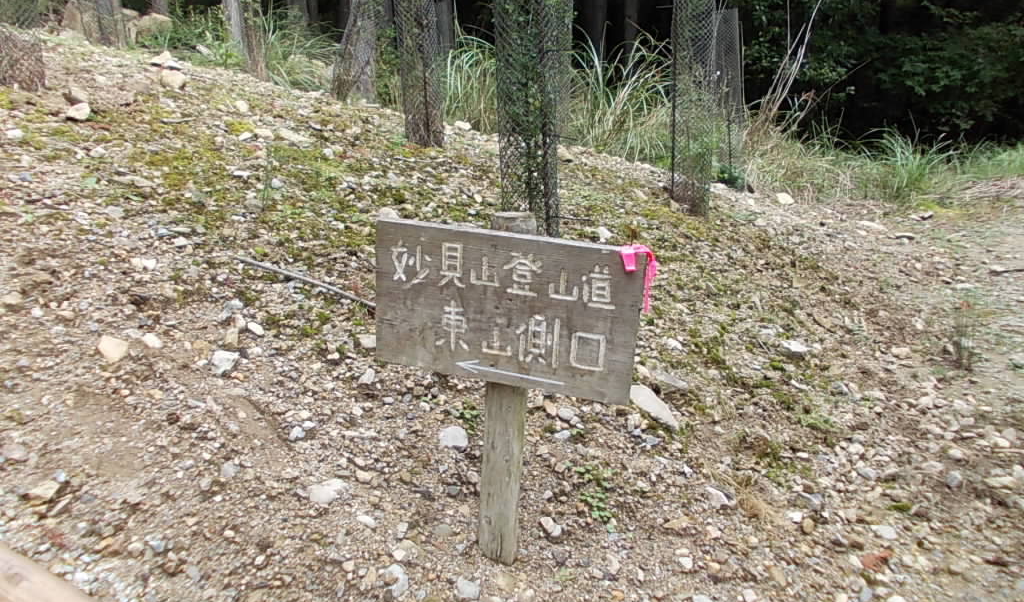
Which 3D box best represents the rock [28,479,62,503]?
[{"bbox_3d":[-1.179,0.481,2.093,0.082,0.042,0.065,-12,21,-31],"label":"rock"}]

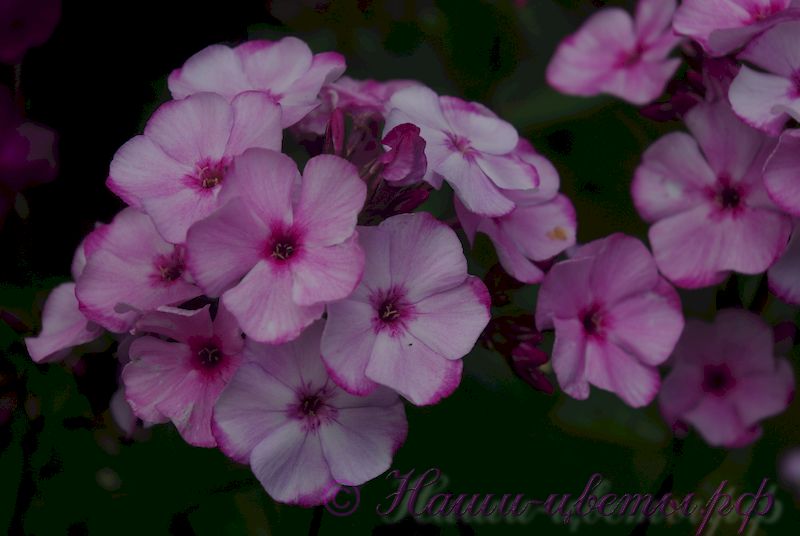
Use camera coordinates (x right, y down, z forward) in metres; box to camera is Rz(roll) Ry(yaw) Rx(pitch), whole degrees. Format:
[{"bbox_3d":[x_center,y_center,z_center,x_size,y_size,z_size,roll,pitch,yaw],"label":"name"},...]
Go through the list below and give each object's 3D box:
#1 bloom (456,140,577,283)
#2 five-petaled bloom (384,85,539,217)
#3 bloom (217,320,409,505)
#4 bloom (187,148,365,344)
[{"bbox_3d":[0.023,-0.011,0.366,0.031,0.031,0.013,-18,2,-32],"label":"bloom"},{"bbox_3d":[0.012,-0.023,0.358,0.034,0.012,0.032,-21,68,-37],"label":"five-petaled bloom"},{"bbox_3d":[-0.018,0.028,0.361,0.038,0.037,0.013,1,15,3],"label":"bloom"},{"bbox_3d":[-0.023,-0.004,0.338,0.033,0.036,0.012,2,-2,5],"label":"bloom"}]

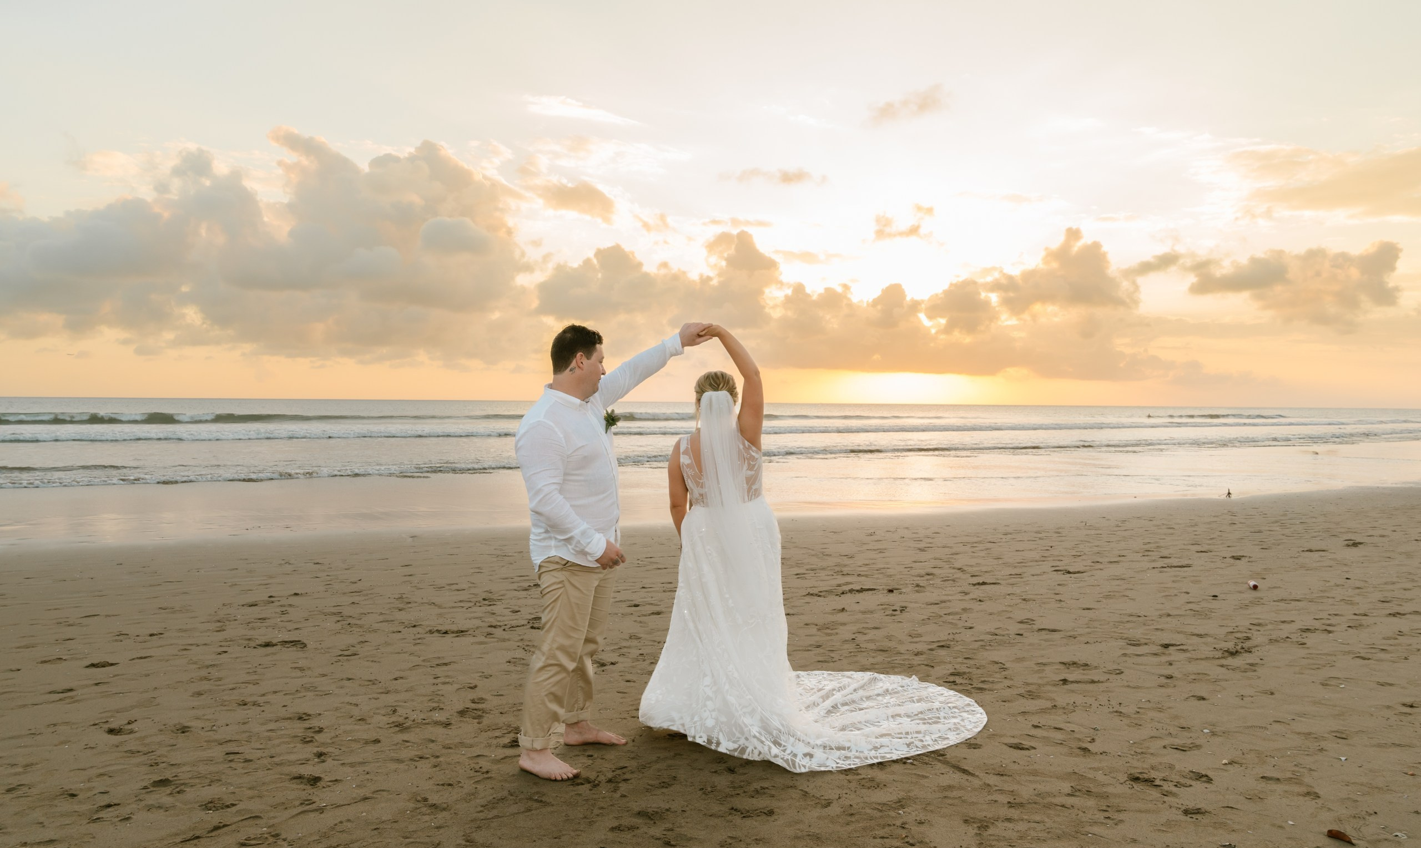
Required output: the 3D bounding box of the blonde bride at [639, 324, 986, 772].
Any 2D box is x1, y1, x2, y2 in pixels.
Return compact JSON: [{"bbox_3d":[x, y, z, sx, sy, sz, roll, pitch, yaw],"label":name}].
[{"bbox_3d":[0.480,0.472,4.540,1.600,1.810,1.200,0,1,-10],"label":"blonde bride"}]

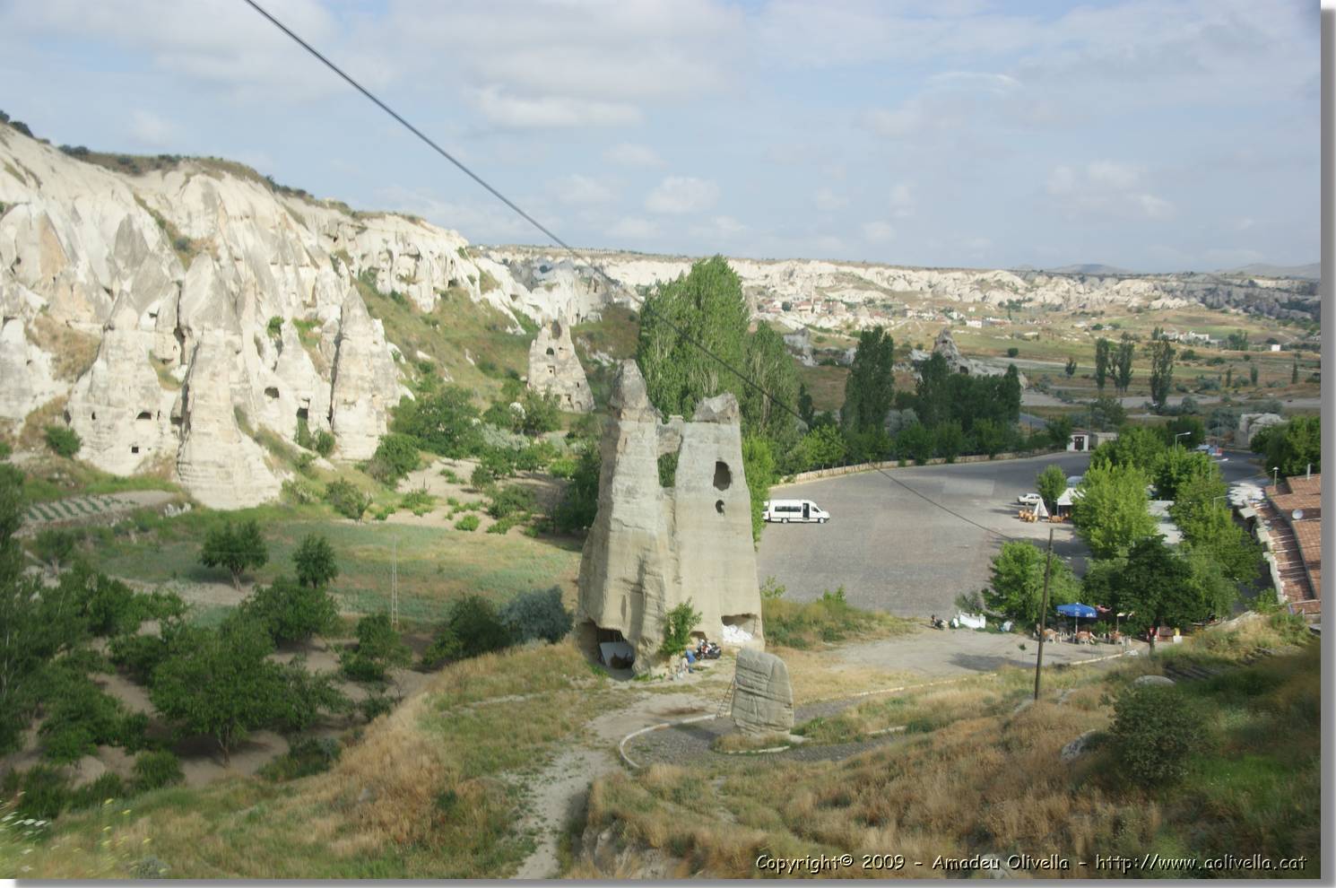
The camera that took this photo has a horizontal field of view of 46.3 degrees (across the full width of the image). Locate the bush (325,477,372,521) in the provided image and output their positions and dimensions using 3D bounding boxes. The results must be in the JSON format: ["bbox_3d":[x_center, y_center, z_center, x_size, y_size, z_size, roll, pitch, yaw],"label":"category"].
[{"bbox_3d":[-37.421,6.508,183.000,5.545,4.953,5.157,0,6,0],"label":"bush"}]

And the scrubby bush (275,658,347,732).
[{"bbox_3d":[-21.012,14.829,92.000,4.336,4.251,4.033,0,6,0],"label":"scrubby bush"}]

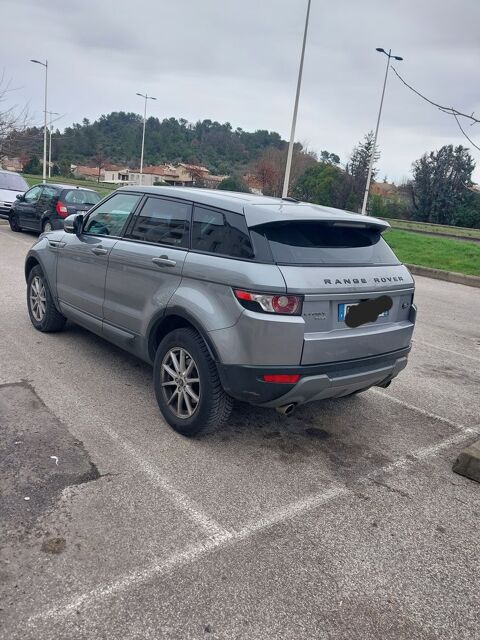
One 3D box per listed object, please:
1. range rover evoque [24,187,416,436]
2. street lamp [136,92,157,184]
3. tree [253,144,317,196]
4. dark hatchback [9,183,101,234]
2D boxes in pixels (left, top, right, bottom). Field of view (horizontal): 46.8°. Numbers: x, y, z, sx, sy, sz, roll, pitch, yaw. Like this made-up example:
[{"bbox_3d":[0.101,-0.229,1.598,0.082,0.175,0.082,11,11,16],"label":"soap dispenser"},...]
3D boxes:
[{"bbox_3d":[-0.508,-0.405,5.173,1.970,1.620,4.360,-5,17,-39],"label":"range rover evoque"},{"bbox_3d":[-9.058,-16.351,52.247,2.400,9.300,0.350,-5,17,-39],"label":"street lamp"},{"bbox_3d":[5.689,-20.038,76.928,8.600,8.130,8.000,7,13,3],"label":"tree"},{"bbox_3d":[-5.285,-3.143,15.956,1.690,1.490,3.780,-7,18,-43],"label":"dark hatchback"}]

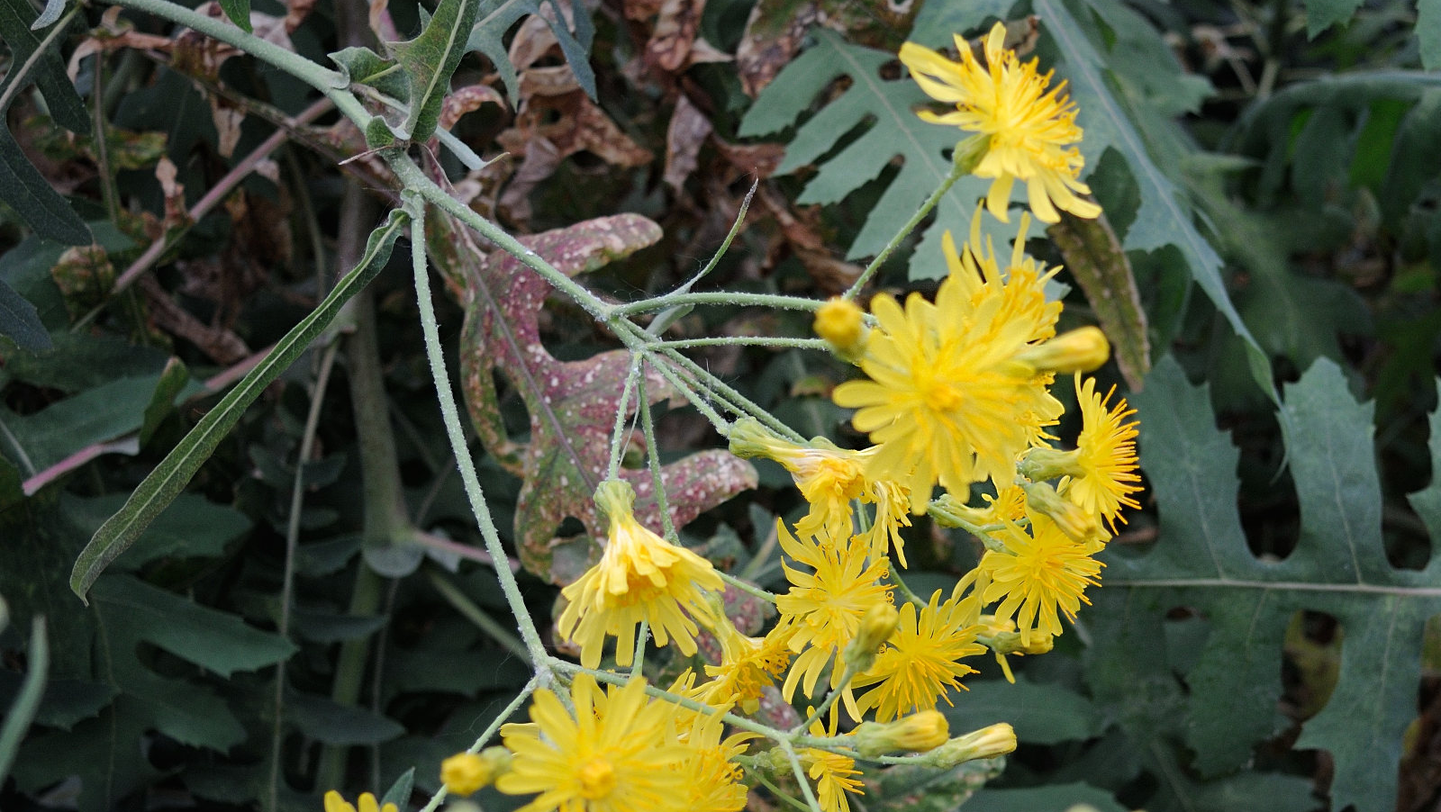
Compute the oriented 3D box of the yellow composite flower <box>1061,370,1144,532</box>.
[{"bbox_3d":[0.107,0.013,0.325,0.023,0.043,0.042,6,0,18],"label":"yellow composite flower"}]

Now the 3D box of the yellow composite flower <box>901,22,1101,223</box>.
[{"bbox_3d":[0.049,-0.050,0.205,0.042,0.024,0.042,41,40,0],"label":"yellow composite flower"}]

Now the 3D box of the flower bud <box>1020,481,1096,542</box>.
[{"bbox_3d":[0.061,0.019,0.210,0.016,0.007,0.007,35,0,14],"label":"flower bud"}]

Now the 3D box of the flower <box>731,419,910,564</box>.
[{"bbox_3d":[0.018,0.016,0.210,0.034,0.022,0.022,30,0,16],"label":"flower"}]

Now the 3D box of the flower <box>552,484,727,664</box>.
[{"bbox_3d":[-0.021,0.044,0.308,0.044,0.049,0.040,-9,6,-6],"label":"flower"}]

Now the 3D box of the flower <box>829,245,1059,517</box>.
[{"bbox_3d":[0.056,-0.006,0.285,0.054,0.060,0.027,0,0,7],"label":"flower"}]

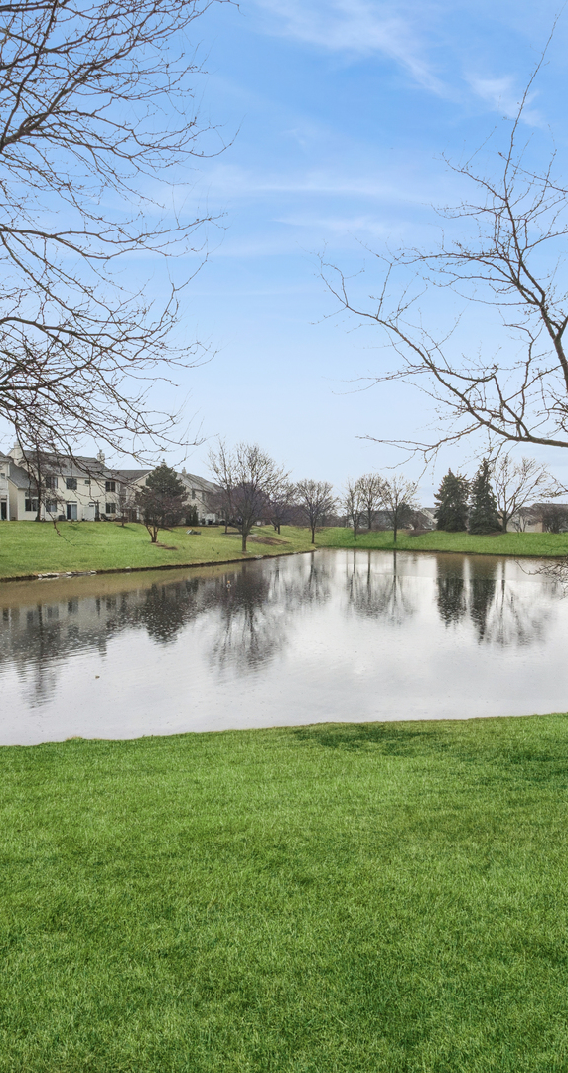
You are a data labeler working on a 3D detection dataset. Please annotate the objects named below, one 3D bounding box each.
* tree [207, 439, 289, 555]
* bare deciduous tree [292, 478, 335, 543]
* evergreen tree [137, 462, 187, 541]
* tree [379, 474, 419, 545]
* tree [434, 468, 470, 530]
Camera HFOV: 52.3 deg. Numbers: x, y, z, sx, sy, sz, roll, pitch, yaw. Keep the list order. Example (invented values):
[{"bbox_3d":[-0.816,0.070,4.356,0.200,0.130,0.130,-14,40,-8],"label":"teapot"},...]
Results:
[{"bbox_3d":[-4.450,-4.940,72.000,9.600,13.910,9.310,0,1,0],"label":"tree"},{"bbox_3d":[5.630,-4.890,110.000,8.070,12.540,7.830,0,1,0],"label":"bare deciduous tree"},{"bbox_3d":[-15.370,-4.230,73.000,6.060,10.010,5.880,0,1,0],"label":"evergreen tree"},{"bbox_3d":[22.390,-5.300,112.000,7.360,13.410,7.130,0,1,0],"label":"tree"},{"bbox_3d":[31.580,-6.740,109.000,6.530,11.580,6.330,0,1,0],"label":"tree"}]

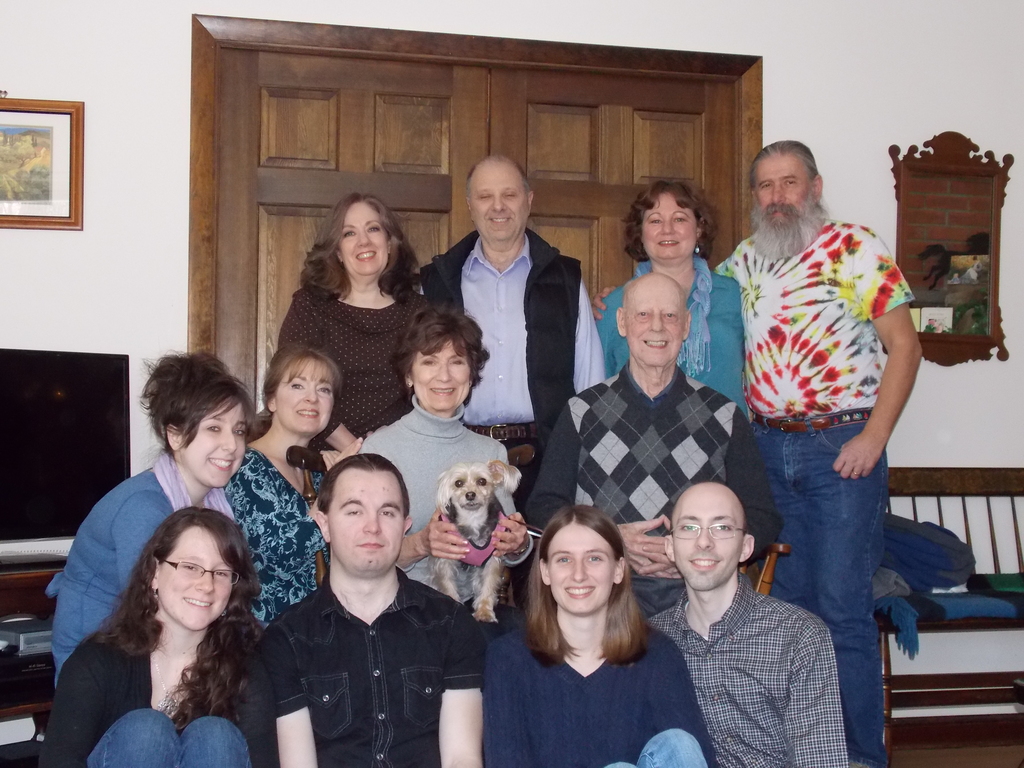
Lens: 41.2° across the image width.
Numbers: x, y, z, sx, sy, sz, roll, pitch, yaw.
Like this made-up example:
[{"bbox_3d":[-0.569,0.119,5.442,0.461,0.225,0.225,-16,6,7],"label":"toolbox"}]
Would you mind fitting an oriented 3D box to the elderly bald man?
[{"bbox_3d":[0.311,0.397,3.069,0.570,1.327,0.660,0,-2,0],"label":"elderly bald man"}]

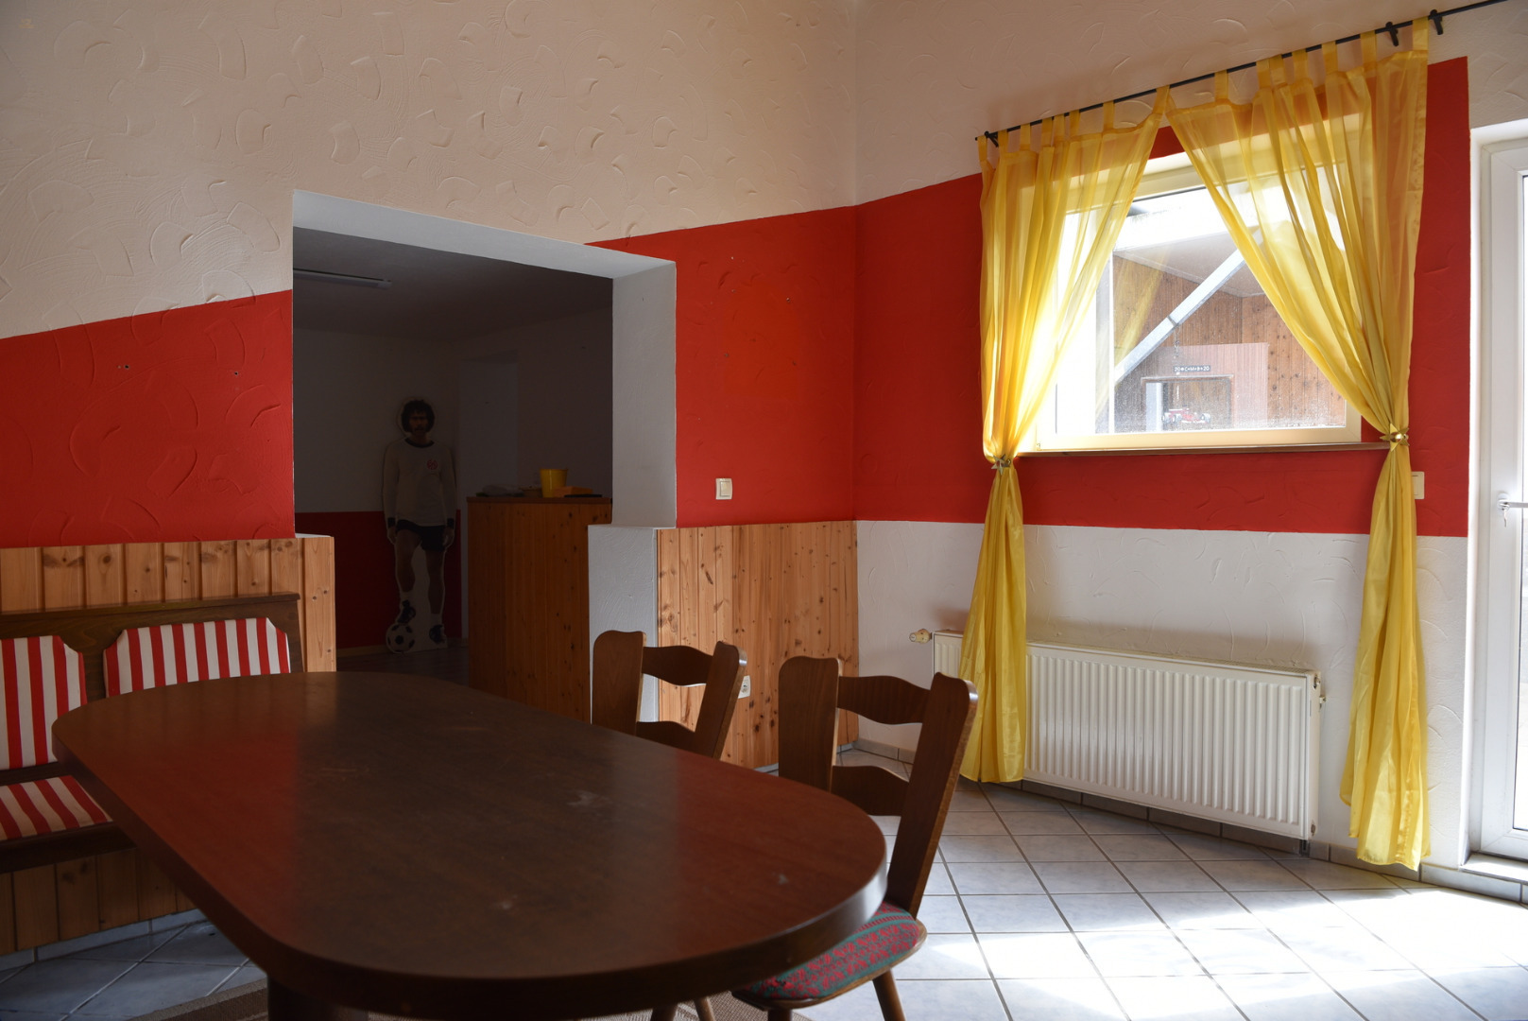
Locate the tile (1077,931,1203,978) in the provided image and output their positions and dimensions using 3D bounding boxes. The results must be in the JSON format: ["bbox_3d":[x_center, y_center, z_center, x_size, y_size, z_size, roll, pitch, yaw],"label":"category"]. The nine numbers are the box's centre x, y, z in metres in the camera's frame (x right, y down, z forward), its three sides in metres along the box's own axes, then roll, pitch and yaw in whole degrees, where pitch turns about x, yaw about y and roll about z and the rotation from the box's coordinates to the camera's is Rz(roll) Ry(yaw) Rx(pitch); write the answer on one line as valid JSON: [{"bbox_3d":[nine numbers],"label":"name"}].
[{"bbox_3d":[0.920,1.087,2.505,0.250,0.010,0.250,0,1,2],"label":"tile"}]

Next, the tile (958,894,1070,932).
[{"bbox_3d":[0.670,1.084,2.736,0.247,0.010,0.244,-1,1,1],"label":"tile"}]

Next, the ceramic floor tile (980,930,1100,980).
[{"bbox_3d":[0.666,1.091,2.500,0.247,0.010,0.244,-1,1,1],"label":"ceramic floor tile"}]

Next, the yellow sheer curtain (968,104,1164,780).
[{"bbox_3d":[1.016,-0.173,3.552,0.160,2.348,0.781,-2,2,-44],"label":"yellow sheer curtain"}]

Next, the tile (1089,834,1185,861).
[{"bbox_3d":[1.200,1.079,3.261,0.250,0.010,0.250,0,1,2],"label":"tile"}]

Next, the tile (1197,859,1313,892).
[{"bbox_3d":[1.419,1.066,2.960,0.247,0.010,0.244,-1,1,1],"label":"tile"}]

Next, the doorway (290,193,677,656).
[{"bbox_3d":[-0.929,0.096,3.434,1.346,1.980,0.400,-2,2,-44],"label":"doorway"}]

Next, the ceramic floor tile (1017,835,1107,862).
[{"bbox_3d":[0.948,1.083,3.265,0.250,0.010,0.250,0,1,2],"label":"ceramic floor tile"}]

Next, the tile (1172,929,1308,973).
[{"bbox_3d":[1.163,1.083,2.491,0.247,0.010,0.244,-1,1,1],"label":"tile"}]

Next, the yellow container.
[{"bbox_3d":[-1.019,-0.131,4.930,0.134,0.140,0.134,-1,1,0],"label":"yellow container"}]

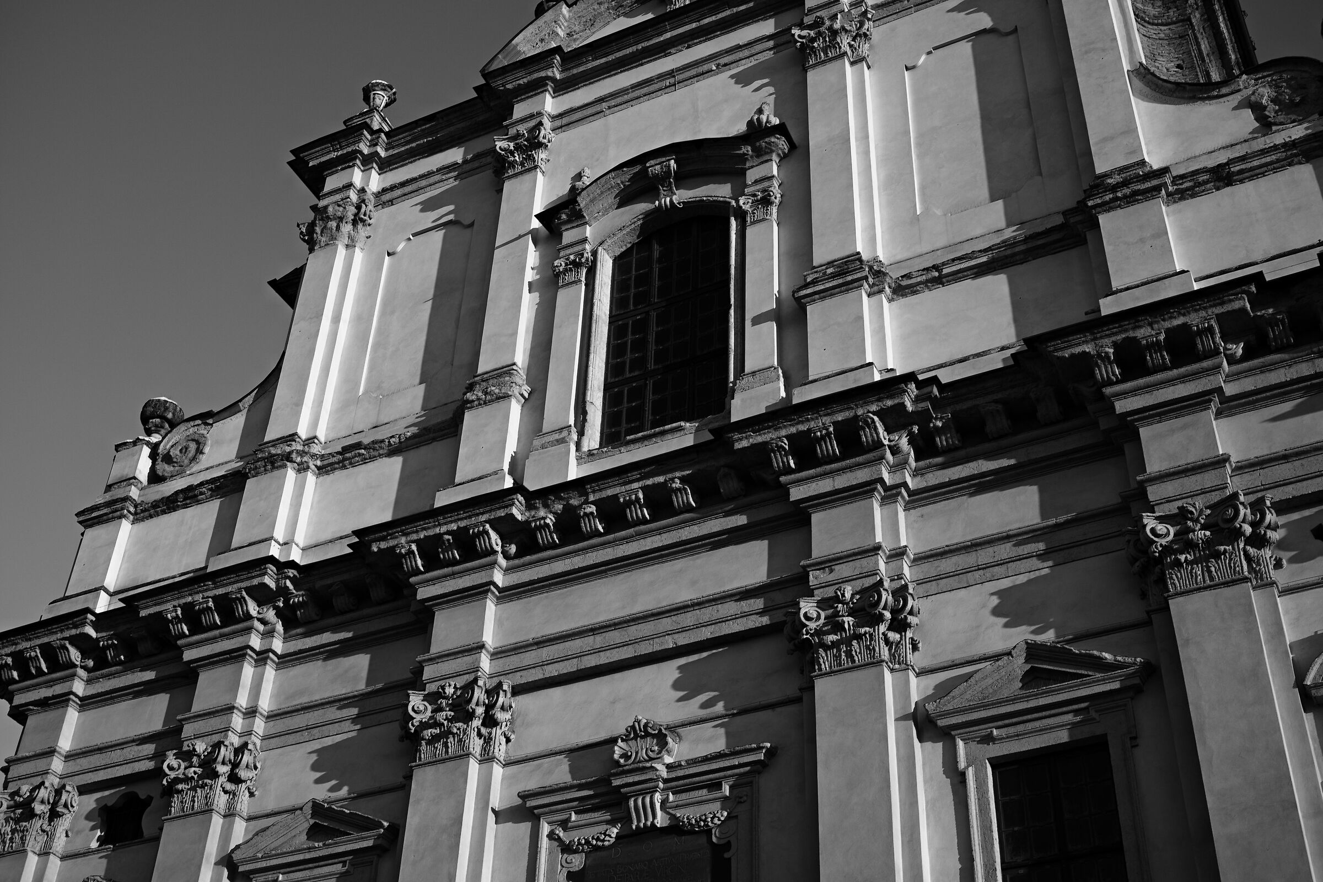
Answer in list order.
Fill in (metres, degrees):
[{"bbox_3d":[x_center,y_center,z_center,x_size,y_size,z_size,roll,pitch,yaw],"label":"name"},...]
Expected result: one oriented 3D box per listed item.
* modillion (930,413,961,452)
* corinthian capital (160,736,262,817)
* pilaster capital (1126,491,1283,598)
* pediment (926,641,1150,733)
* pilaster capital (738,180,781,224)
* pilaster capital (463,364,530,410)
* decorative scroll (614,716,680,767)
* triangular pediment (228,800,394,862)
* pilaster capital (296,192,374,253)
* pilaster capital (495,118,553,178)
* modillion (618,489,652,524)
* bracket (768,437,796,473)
[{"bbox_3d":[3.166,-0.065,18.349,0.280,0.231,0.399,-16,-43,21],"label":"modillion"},{"bbox_3d":[-5.941,4.479,21.304,1.508,0.942,0.681,-16,-43,21],"label":"corinthian capital"},{"bbox_3d":[5.496,1.190,16.660,1.508,0.942,0.681,-16,-43,21],"label":"pilaster capital"},{"bbox_3d":[3.799,2.457,16.938,2.291,0.754,0.464,-16,-43,21],"label":"pediment"},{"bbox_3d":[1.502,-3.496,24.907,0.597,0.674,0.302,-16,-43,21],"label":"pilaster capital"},{"bbox_3d":[-2.542,-0.792,25.185,1.030,0.620,0.340,-16,-43,21],"label":"pilaster capital"},{"bbox_3d":[-0.189,3.446,18.732,0.681,0.638,0.406,-16,-43,21],"label":"decorative scroll"},{"bbox_3d":[-4.227,4.765,20.197,2.291,0.754,0.464,-16,-43,21],"label":"triangular pediment"},{"bbox_3d":[-5.938,-3.835,30.081,1.400,1.060,0.520,-16,-43,21],"label":"pilaster capital"},{"bbox_3d":[-2.262,-4.559,26.575,1.131,0.826,0.580,-16,-43,21],"label":"pilaster capital"},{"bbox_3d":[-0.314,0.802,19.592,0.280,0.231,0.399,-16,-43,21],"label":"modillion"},{"bbox_3d":[1.508,0.176,20.798,0.280,0.260,0.370,-16,-43,21],"label":"bracket"}]

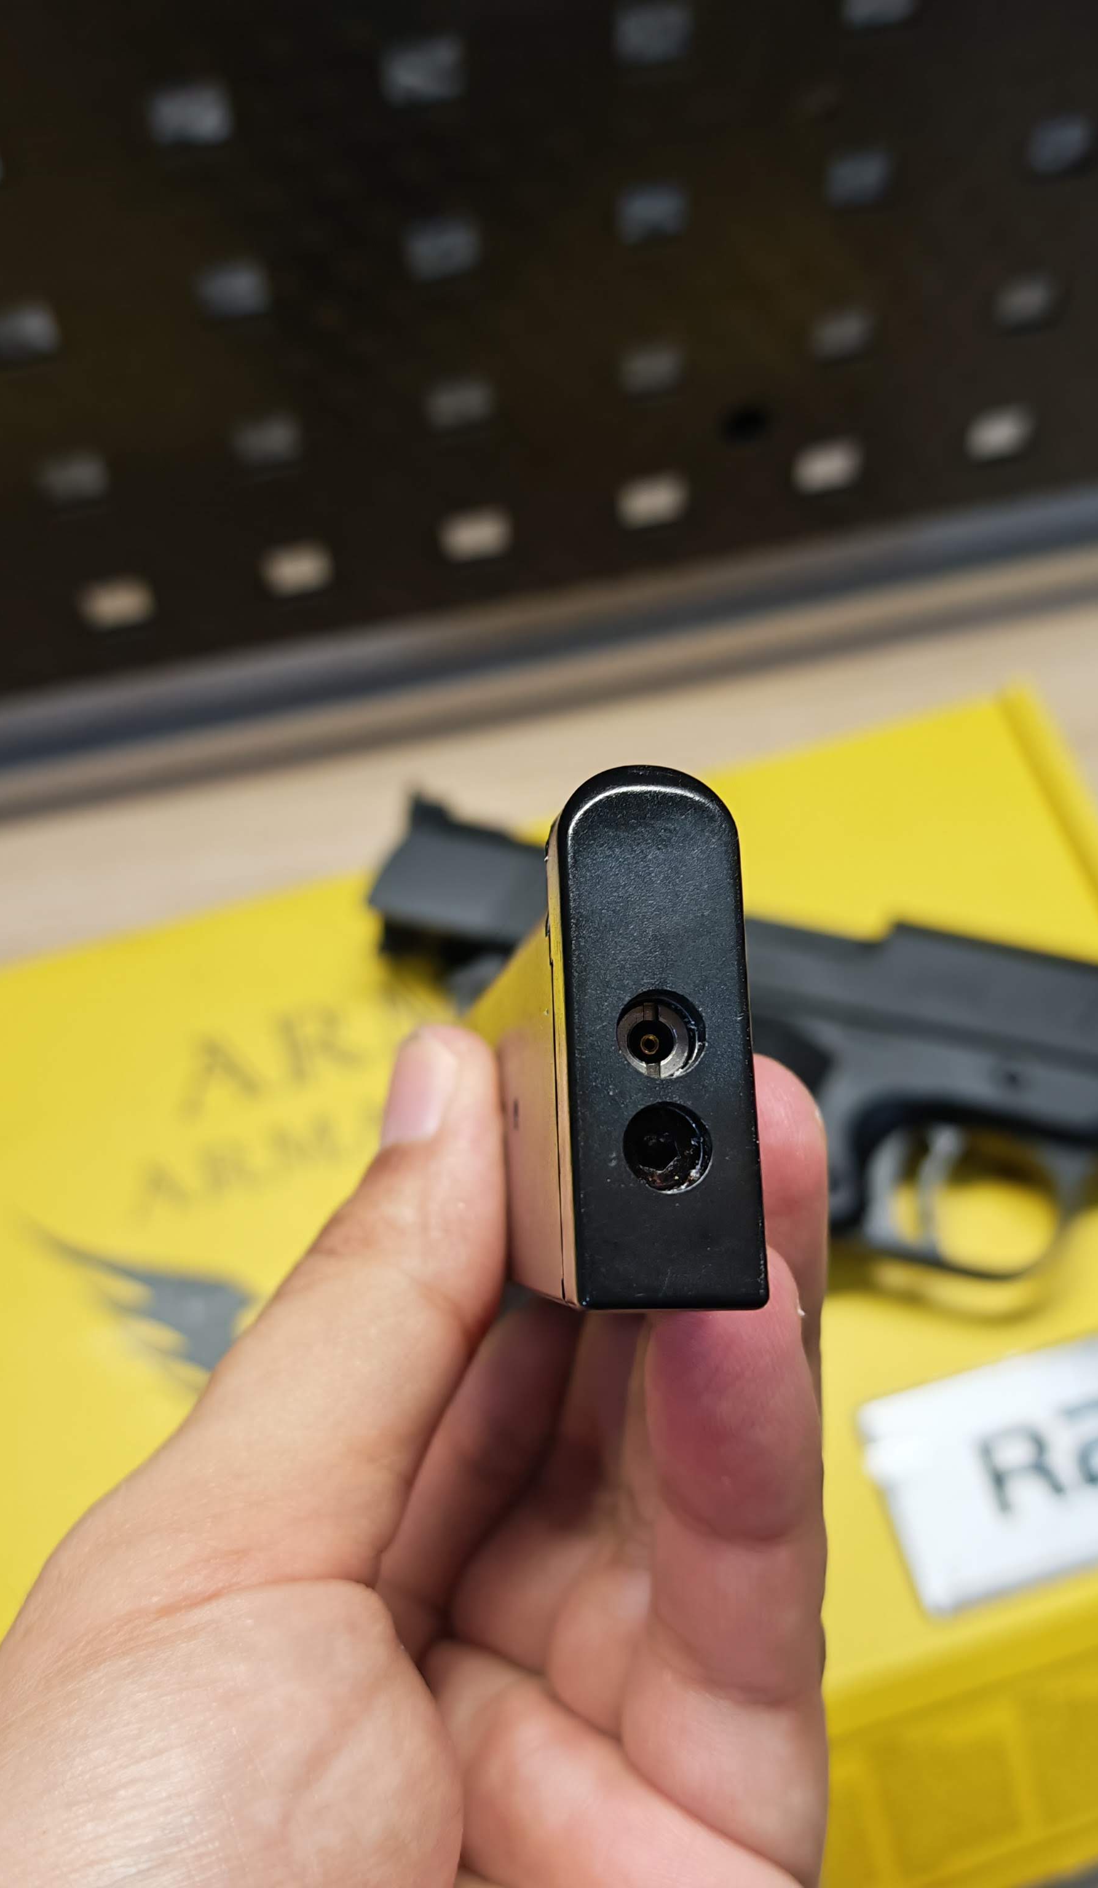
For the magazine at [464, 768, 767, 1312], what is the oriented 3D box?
[{"bbox_3d":[0.001,0.015,0.186,0.014,0.121,0.041,1,81,-8],"label":"magazine"}]

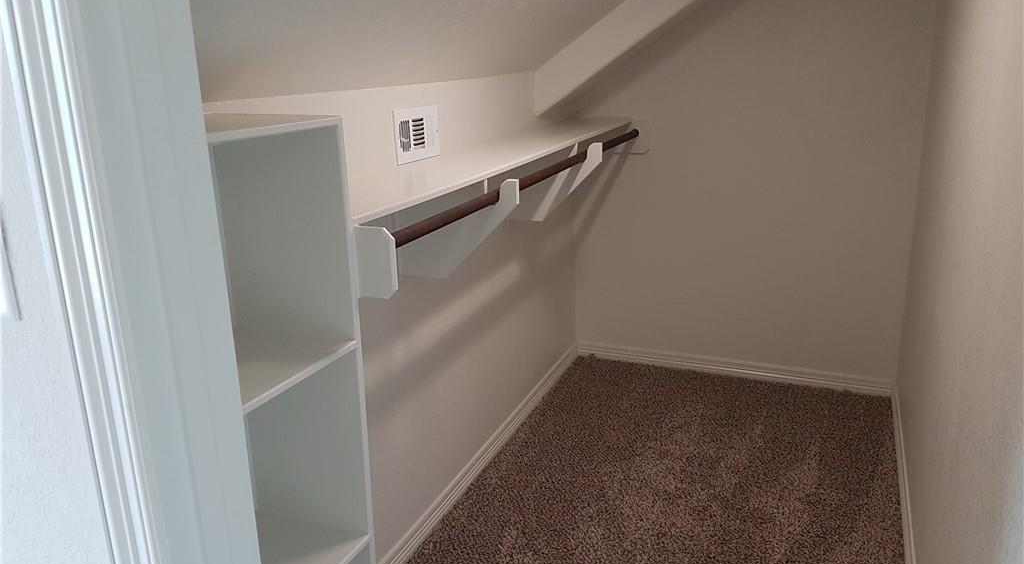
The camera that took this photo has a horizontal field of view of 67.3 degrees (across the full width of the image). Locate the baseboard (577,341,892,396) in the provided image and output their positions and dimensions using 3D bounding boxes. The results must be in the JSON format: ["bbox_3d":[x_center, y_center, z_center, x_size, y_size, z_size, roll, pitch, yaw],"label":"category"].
[{"bbox_3d":[0.999,0.400,3.628,1.442,0.083,0.017,6,18,22],"label":"baseboard"}]

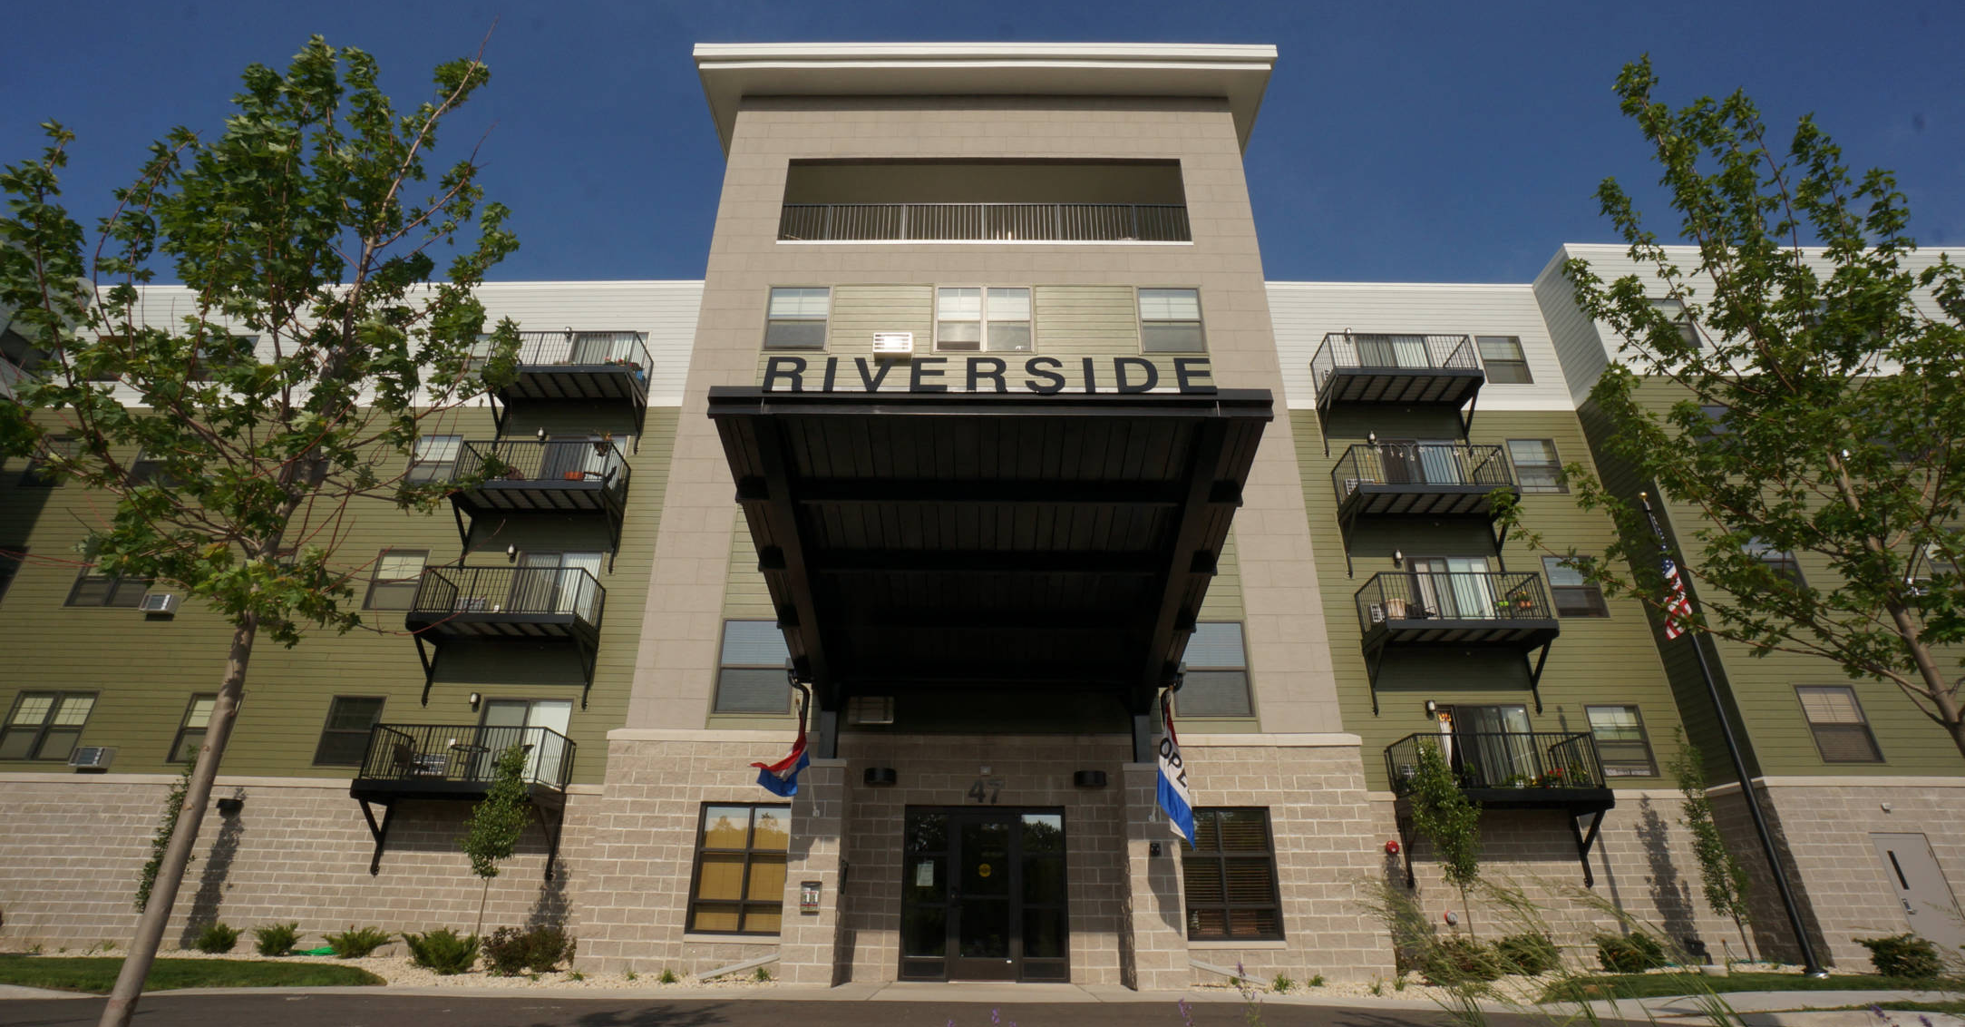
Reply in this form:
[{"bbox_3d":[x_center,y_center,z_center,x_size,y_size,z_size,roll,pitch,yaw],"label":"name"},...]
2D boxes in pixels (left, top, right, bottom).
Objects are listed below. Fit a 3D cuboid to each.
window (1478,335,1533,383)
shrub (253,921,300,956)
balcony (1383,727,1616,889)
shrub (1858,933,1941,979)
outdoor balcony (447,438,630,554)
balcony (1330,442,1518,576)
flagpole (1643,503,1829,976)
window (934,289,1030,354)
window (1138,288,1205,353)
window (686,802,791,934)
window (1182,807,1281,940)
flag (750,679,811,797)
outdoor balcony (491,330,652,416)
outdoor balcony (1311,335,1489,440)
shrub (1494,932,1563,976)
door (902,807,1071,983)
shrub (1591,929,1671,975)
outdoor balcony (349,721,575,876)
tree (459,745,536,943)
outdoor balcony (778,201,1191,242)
[{"bbox_3d":[13.305,-3.907,20.860,1.170,1.490,0.140,0,-25,1],"label":"window"},{"bbox_3d":[-13.285,7.995,15.394,0.910,0.610,0.880,0,-25,1],"label":"shrub"},{"bbox_3d":[10.232,5.830,16.071,3.600,2.680,1.450,0,-25,1],"label":"balcony"},{"bbox_3d":[13.766,6.624,12.298,0.950,0.537,0.950,0,-25,0],"label":"shrub"},{"bbox_3d":[-10.384,-0.318,19.101,3.570,2.450,1.470,0,-25,1],"label":"outdoor balcony"},{"bbox_3d":[9.995,-0.045,18.355,3.520,2.600,1.350,0,-25,1],"label":"balcony"},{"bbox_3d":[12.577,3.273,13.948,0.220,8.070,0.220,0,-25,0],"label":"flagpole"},{"bbox_3d":[0.007,-3.684,15.536,1.860,1.540,0.100,0,-25,1],"label":"window"},{"bbox_3d":[3.563,-3.615,15.351,1.180,1.500,0.140,0,-25,1],"label":"window"},{"bbox_3d":[-3.323,4.989,11.546,1.480,1.700,0.120,0,-25,0],"label":"window"},{"bbox_3d":[3.332,4.944,11.289,1.490,1.710,0.130,0,-25,1],"label":"window"},{"bbox_3d":[-2.395,2.833,9.631,0.640,0.970,0.850,0,-25,0],"label":"flag"},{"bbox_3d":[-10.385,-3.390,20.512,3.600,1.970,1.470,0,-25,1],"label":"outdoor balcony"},{"bbox_3d":[10.299,-2.906,20.168,3.550,2.678,1.354,0,-25,0],"label":"outdoor balcony"},{"bbox_3d":[8.103,6.513,12.156,0.900,0.511,0.900,0,-25,0],"label":"shrub"},{"bbox_3d":[0.008,5.221,11.336,2.300,2.230,0.120,0,-25,1],"label":"door"},{"bbox_3d":[10.190,6.868,12.864,0.970,0.541,0.970,0,-25,0],"label":"shrub"},{"bbox_3d":[-10.146,5.641,15.892,3.550,2.650,1.350,0,-25,1],"label":"outdoor balcony"},{"bbox_3d":[-8.464,5.771,14.141,1.150,3.480,1.140,0,-25,1],"label":"tree"},{"bbox_3d":[0.047,-5.537,17.179,8.220,1.040,1.500,0,-25,1],"label":"outdoor balcony"}]

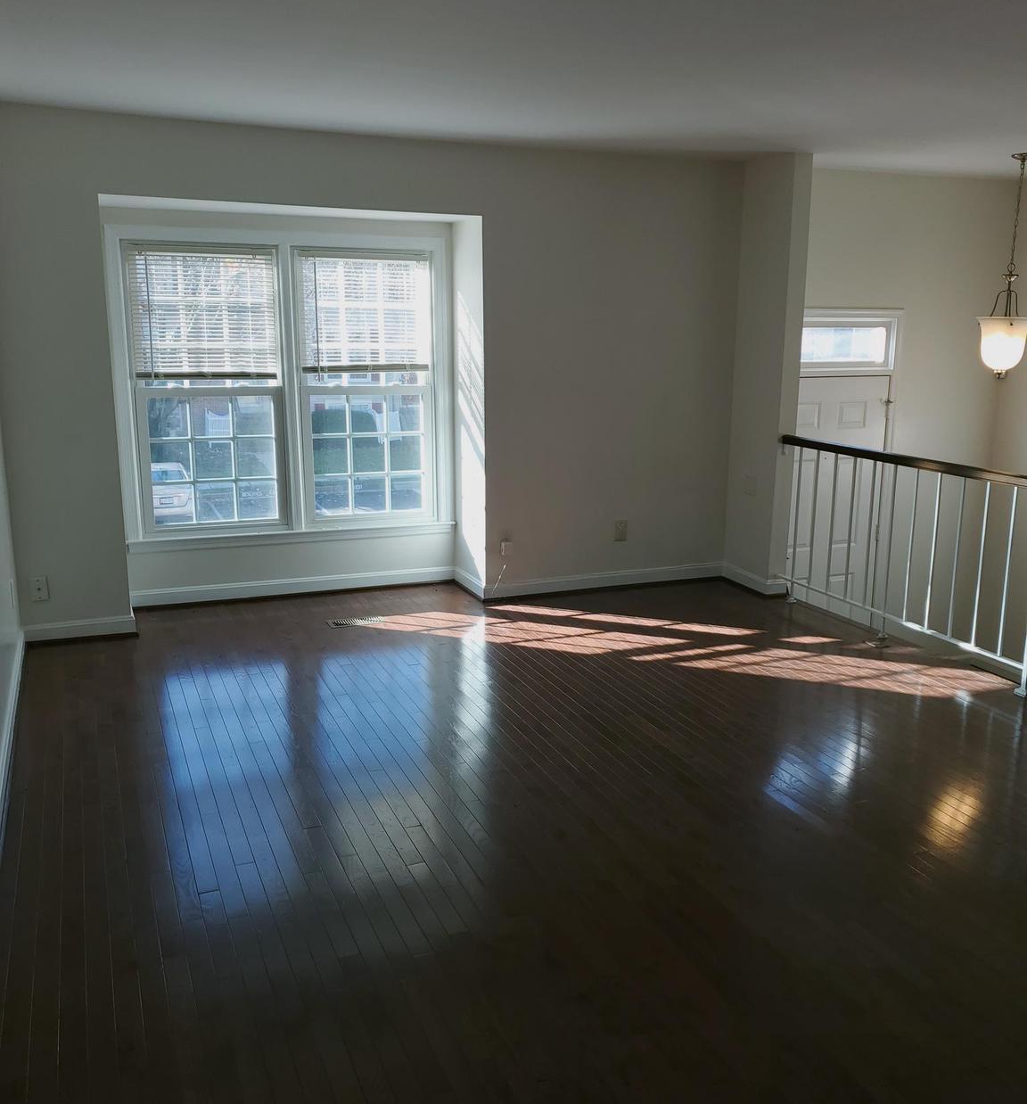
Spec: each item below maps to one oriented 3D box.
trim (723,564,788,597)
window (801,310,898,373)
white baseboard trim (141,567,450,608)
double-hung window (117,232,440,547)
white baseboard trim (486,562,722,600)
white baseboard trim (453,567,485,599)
[{"bbox_3d":[1.431,0.159,6.159,0.148,0.090,0.477,-4,13,-21],"label":"trim"},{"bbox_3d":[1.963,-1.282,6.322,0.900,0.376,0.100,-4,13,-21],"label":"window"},{"bbox_3d":[-1.217,0.192,5.890,1.837,0.090,0.020,-4,13,-21],"label":"white baseboard trim"},{"bbox_3d":[-1.217,-0.889,5.662,1.709,1.574,0.100,-4,13,-21],"label":"double-hung window"},{"bbox_3d":[0.553,0.173,6.054,1.570,0.090,0.020,-4,13,-21],"label":"white baseboard trim"},{"bbox_3d":[-0.260,0.177,6.000,0.020,0.090,0.527,-4,13,-21],"label":"white baseboard trim"}]

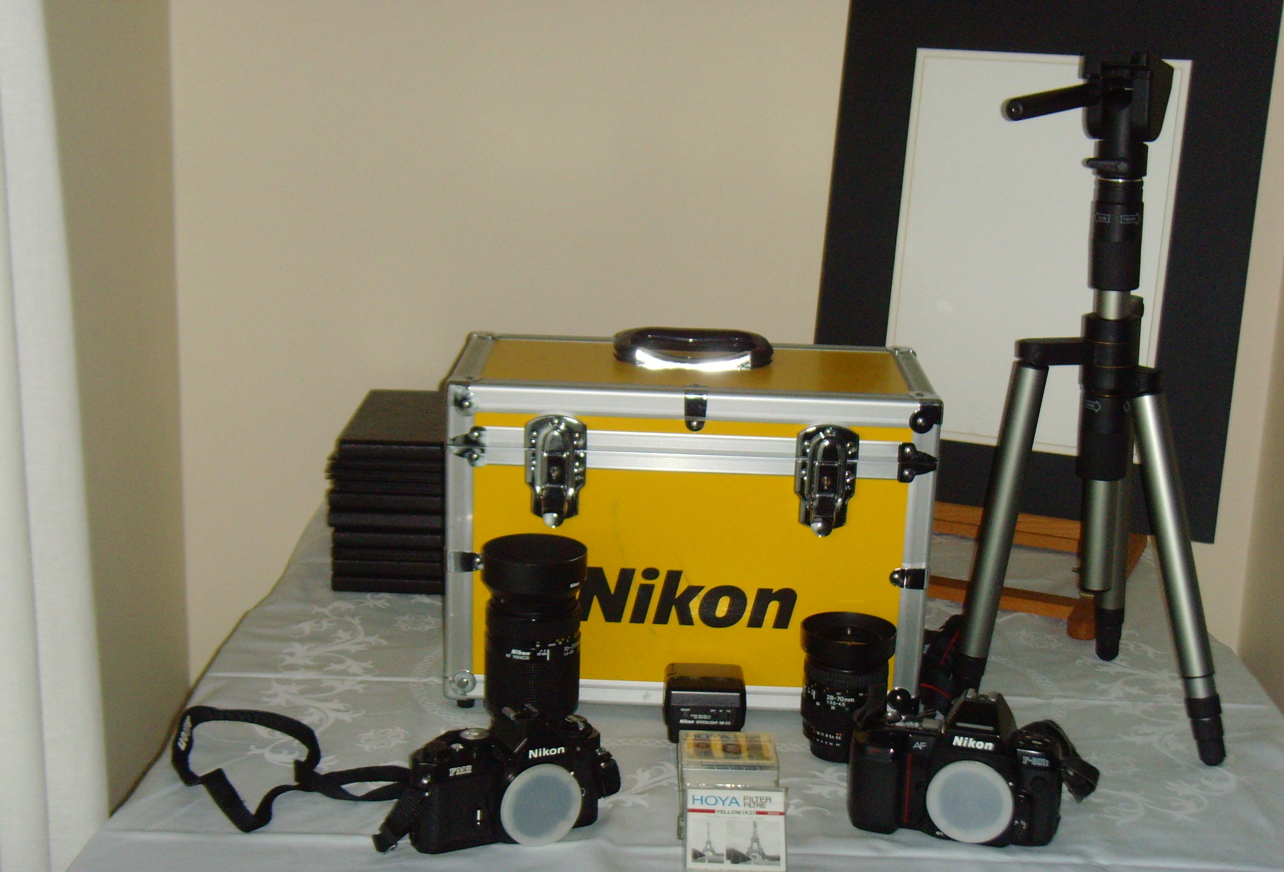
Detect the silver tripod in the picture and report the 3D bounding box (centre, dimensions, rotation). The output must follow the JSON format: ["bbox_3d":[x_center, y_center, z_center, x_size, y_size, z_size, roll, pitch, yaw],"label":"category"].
[{"bbox_3d":[0.353,-0.030,1.481,0.207,0.545,0.238,0,16,-9],"label":"silver tripod"}]

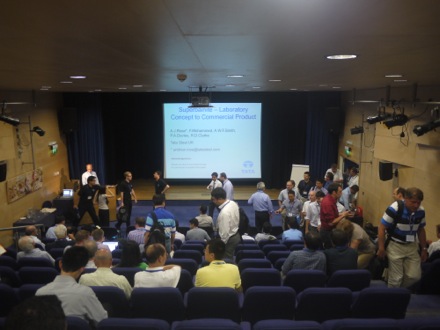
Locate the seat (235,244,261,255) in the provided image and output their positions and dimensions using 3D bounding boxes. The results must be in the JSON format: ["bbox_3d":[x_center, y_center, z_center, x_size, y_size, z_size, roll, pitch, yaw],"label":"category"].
[{"bbox_3d":[0.525,1.880,6.944,0.500,0.920,0.600,0,10,1],"label":"seat"}]

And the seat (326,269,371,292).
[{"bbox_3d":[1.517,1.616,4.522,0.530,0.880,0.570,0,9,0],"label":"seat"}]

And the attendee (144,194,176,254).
[{"bbox_3d":[-0.879,1.268,5.358,0.500,1.650,0.400,0,4,6],"label":"attendee"}]

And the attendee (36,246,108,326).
[{"bbox_3d":[-1.140,1.251,2.930,0.560,1.240,0.750,1,10,11],"label":"attendee"}]

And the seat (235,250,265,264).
[{"bbox_3d":[0.521,1.806,6.295,0.520,0.830,0.500,0,10,0],"label":"seat"}]

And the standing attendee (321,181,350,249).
[{"bbox_3d":[1.826,1.199,5.714,0.480,1.830,0.500,0,4,-5],"label":"standing attendee"}]

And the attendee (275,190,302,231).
[{"bbox_3d":[1.684,1.437,8.685,0.620,1.670,0.450,3,10,20],"label":"attendee"}]

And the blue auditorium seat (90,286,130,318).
[{"bbox_3d":[-1.080,1.519,3.667,0.530,0.880,0.600,0,9,0],"label":"blue auditorium seat"}]

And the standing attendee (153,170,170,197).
[{"bbox_3d":[-1.823,1.074,10.994,0.380,1.760,0.520,-7,12,-36],"label":"standing attendee"}]

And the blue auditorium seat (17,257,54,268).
[{"bbox_3d":[-2.487,1.654,5.068,0.500,0.820,0.520,0,4,1],"label":"blue auditorium seat"}]

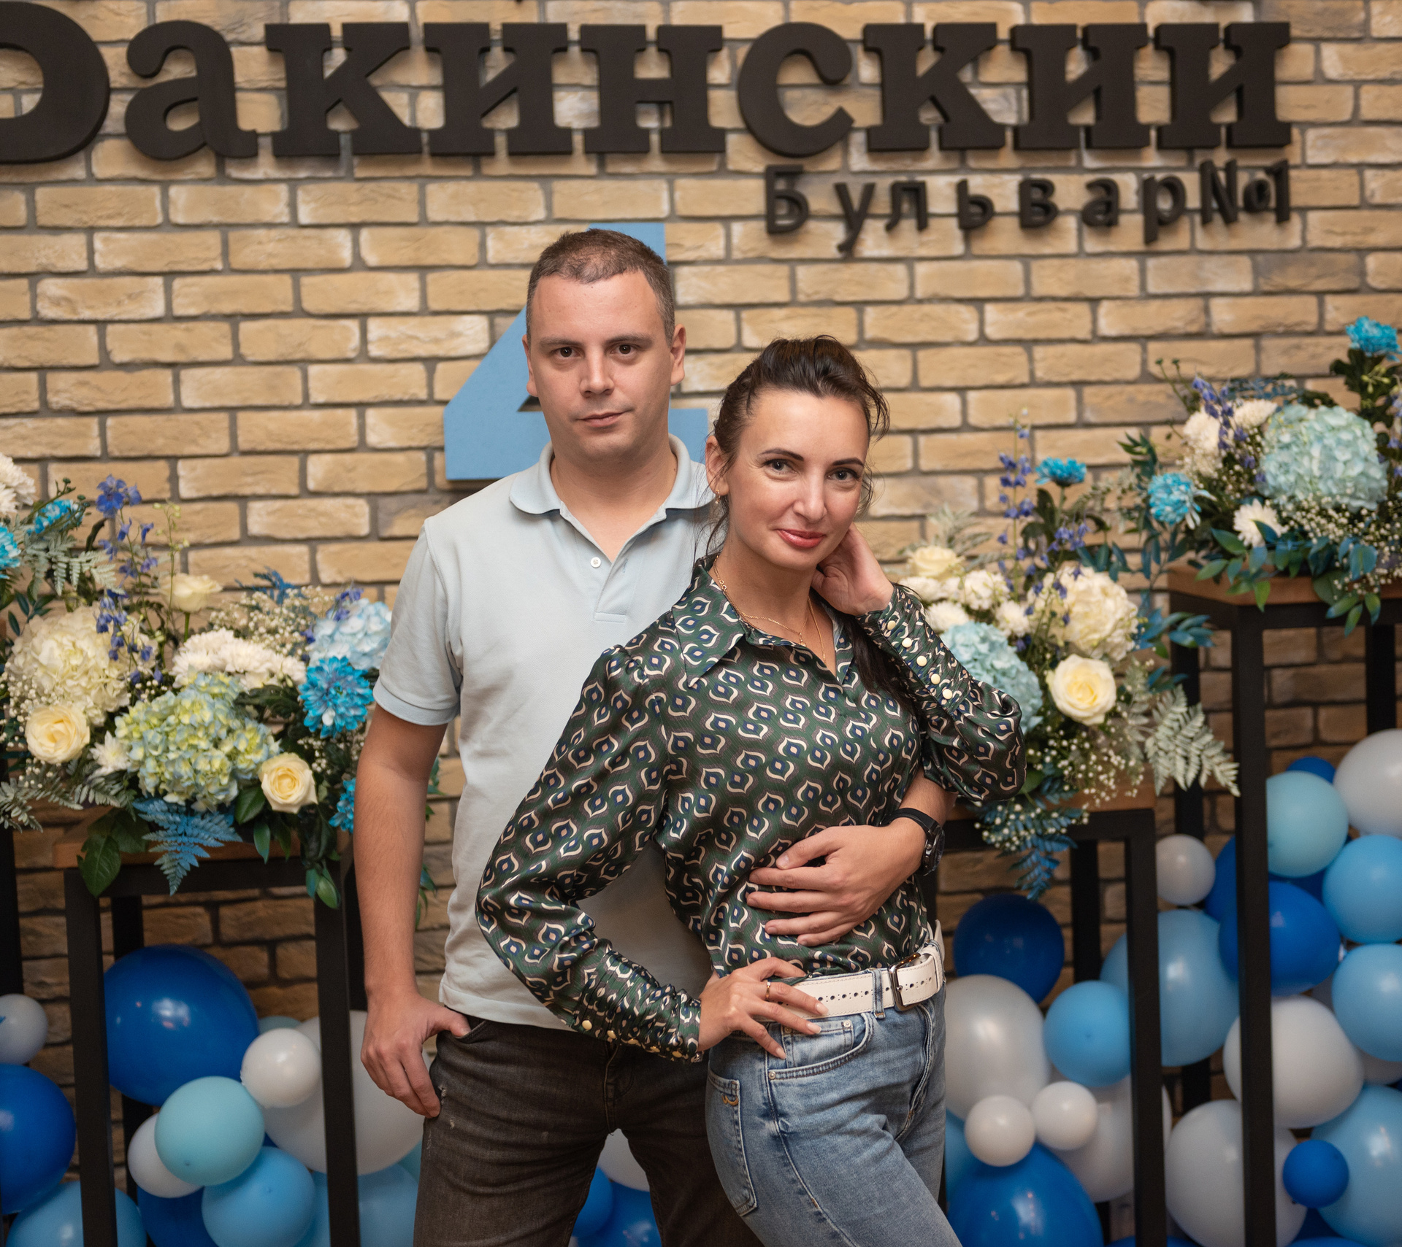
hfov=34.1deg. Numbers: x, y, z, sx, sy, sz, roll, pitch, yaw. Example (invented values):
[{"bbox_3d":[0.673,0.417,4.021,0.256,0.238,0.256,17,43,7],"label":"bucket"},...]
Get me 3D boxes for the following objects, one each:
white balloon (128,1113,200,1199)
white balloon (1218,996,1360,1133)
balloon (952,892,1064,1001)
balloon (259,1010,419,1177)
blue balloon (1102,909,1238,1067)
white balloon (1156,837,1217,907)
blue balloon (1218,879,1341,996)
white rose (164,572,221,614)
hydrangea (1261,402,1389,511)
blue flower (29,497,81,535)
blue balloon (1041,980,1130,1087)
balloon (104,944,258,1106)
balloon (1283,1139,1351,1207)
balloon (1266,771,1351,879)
[{"bbox_3d":[-0.679,0.681,2.921,0.108,0.112,0.108,-3,4,-14],"label":"white balloon"},{"bbox_3d":[0.995,0.741,3.850,0.232,0.224,0.225,-1,3,14],"label":"white balloon"},{"bbox_3d":[0.444,0.471,3.291,0.162,0.166,0.162,-2,4,7],"label":"balloon"},{"bbox_3d":[-0.532,0.699,3.393,0.243,0.243,0.243,-3,4,-10],"label":"balloon"},{"bbox_3d":[0.780,0.605,3.795,0.230,0.262,0.246,-2,4,11],"label":"blue balloon"},{"bbox_3d":[0.789,0.407,3.760,0.114,0.120,0.122,-2,3,12],"label":"white balloon"},{"bbox_3d":[0.963,0.524,3.801,0.204,0.192,0.198,-1,4,14],"label":"blue balloon"},{"bbox_3d":[-0.758,-0.045,3.402,0.085,0.061,0.078,-3,4,-13],"label":"white rose"},{"bbox_3d":[1.019,-0.273,3.740,0.207,0.174,0.165,-1,3,15],"label":"hydrangea"},{"bbox_3d":[-0.900,-0.149,3.190,0.076,0.048,0.074,-26,6,-5],"label":"blue flower"},{"bbox_3d":[0.634,0.658,3.661,0.175,0.171,0.173,-3,4,-10],"label":"blue balloon"},{"bbox_3d":[-0.790,0.601,3.421,0.256,0.243,0.249,-3,4,-14],"label":"balloon"},{"bbox_3d":[1.002,0.895,3.720,0.107,0.114,0.111,-1,3,15],"label":"balloon"},{"bbox_3d":[0.963,0.326,3.695,0.175,0.172,0.173,-3,4,-10],"label":"balloon"}]

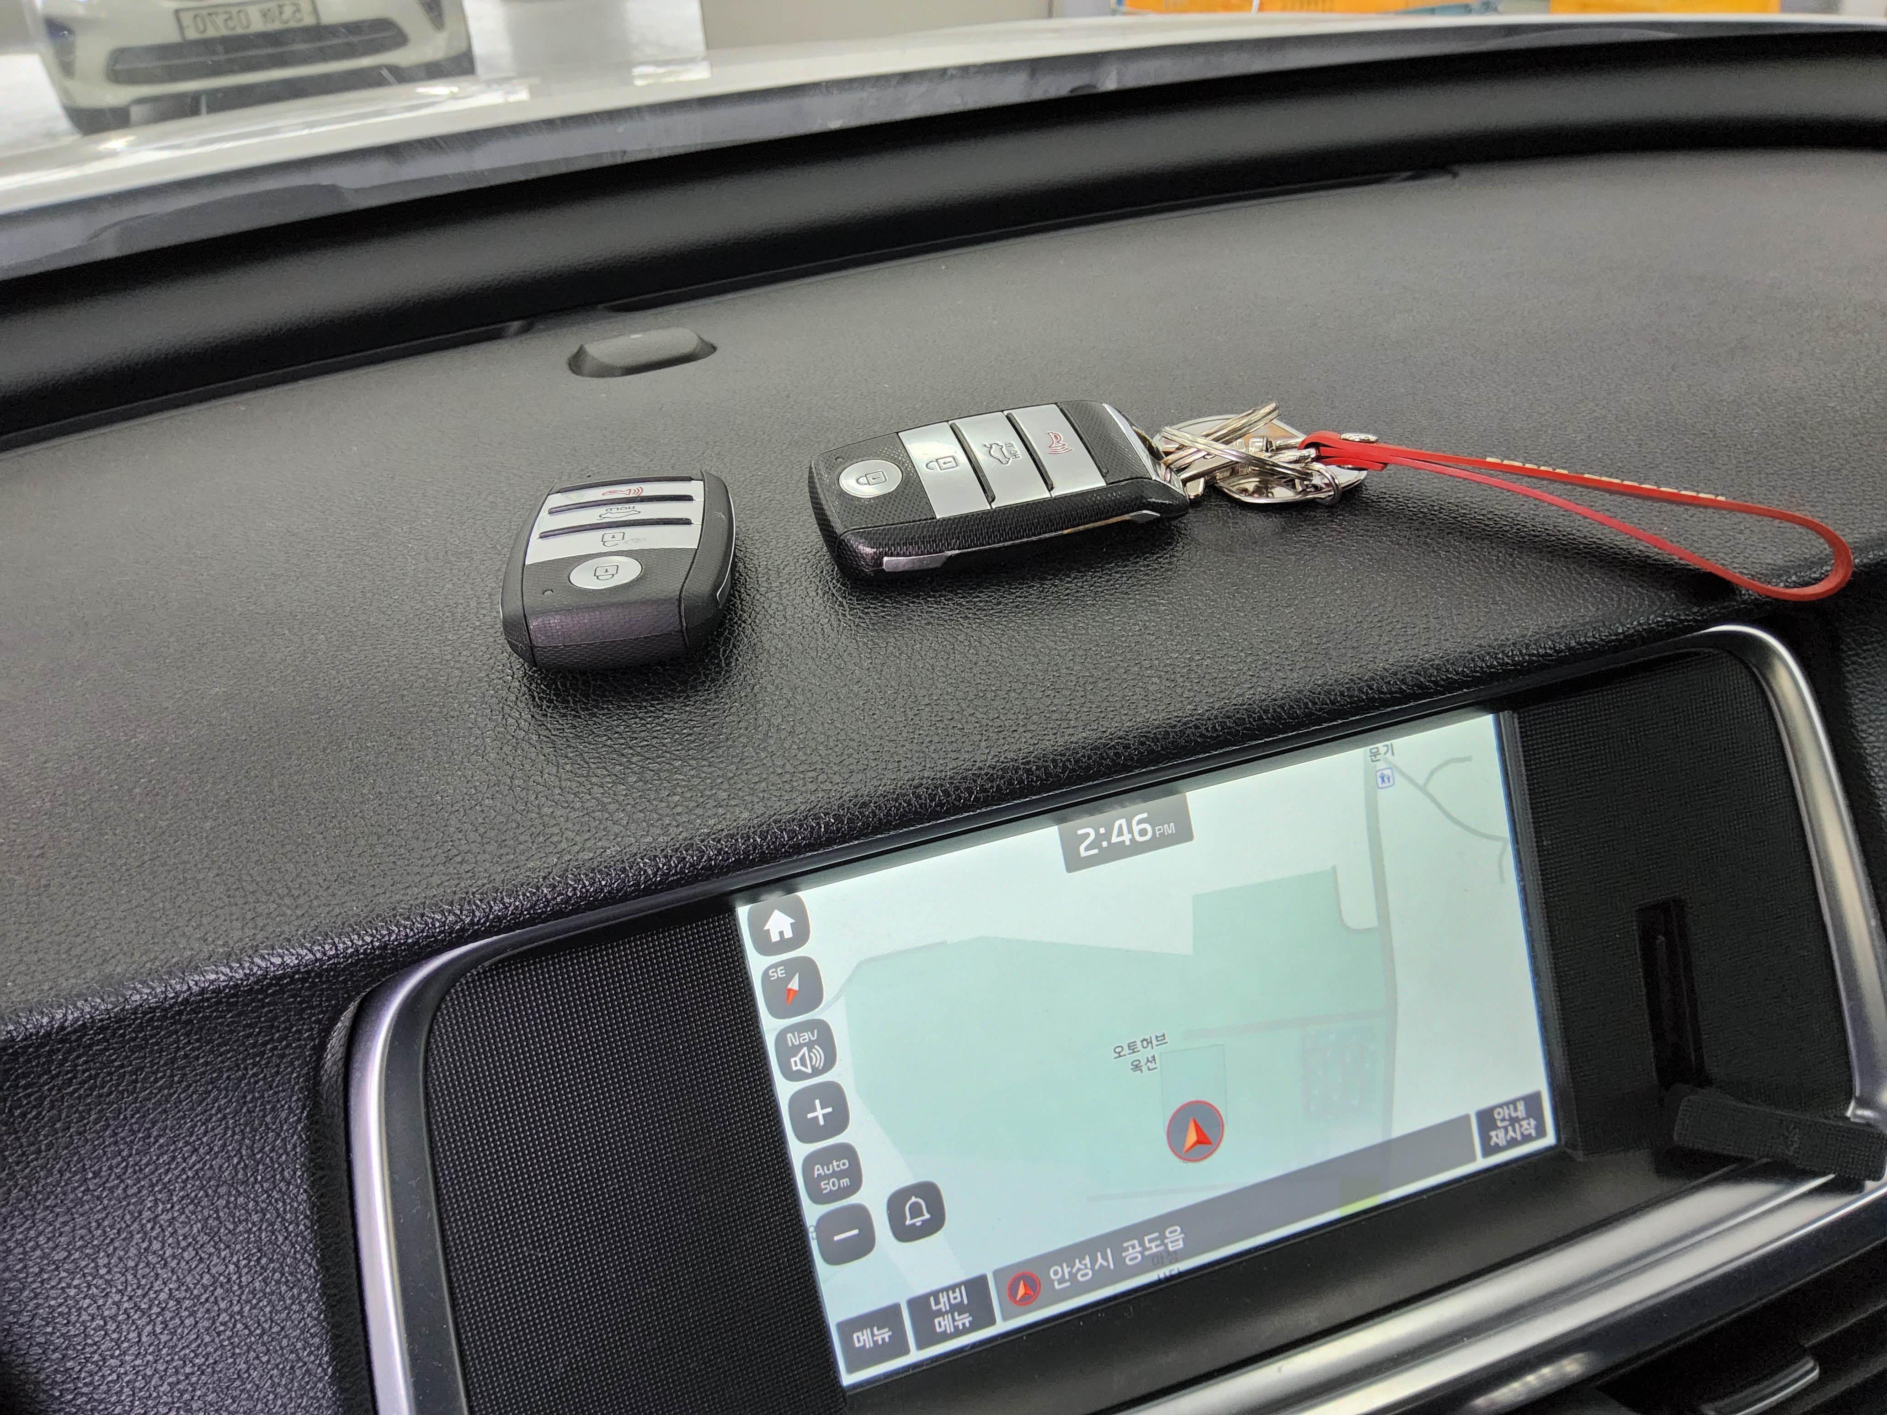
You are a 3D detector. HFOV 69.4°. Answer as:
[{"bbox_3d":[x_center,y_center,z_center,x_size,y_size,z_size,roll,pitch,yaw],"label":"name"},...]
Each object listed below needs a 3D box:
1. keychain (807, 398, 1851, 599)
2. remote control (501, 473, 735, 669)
[{"bbox_3d":[0.078,-0.053,0.303,0.219,0.024,0.071,1,39,4],"label":"keychain"},{"bbox_3d":[-0.066,-0.029,0.279,0.042,0.017,0.067,-4,35,-3],"label":"remote control"}]

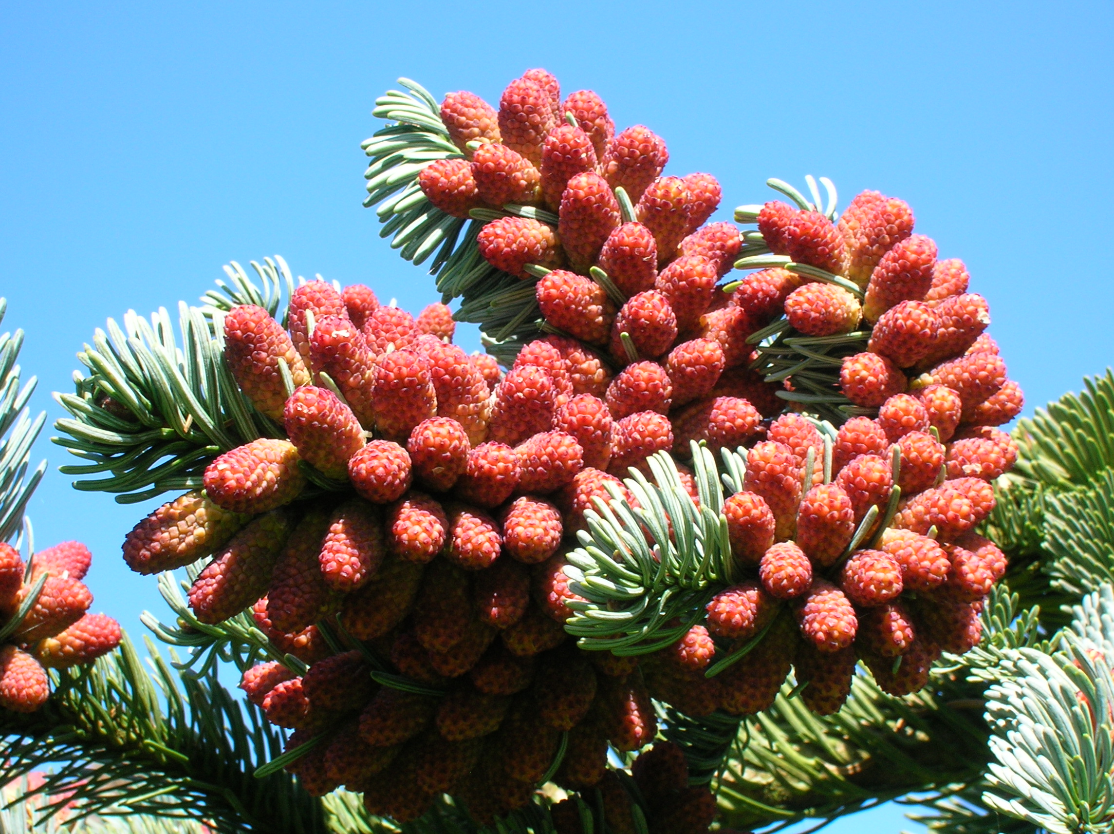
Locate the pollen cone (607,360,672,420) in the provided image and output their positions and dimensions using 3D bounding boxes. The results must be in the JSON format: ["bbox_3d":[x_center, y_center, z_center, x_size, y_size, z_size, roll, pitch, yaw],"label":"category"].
[{"bbox_3d":[0.013,-0.003,0.395,0.009,0.009,0.015,18,-39,0],"label":"pollen cone"}]

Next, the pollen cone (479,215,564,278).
[{"bbox_3d":[-0.006,-0.033,0.485,0.018,0.011,0.011,14,-6,-25],"label":"pollen cone"}]

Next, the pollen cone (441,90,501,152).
[{"bbox_3d":[-0.013,-0.047,0.410,0.015,0.009,0.009,52,0,-24],"label":"pollen cone"}]

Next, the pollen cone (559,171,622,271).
[{"bbox_3d":[0.005,-0.030,0.390,0.009,0.016,0.009,2,24,0],"label":"pollen cone"}]

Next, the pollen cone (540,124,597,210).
[{"bbox_3d":[0.002,-0.049,0.492,0.011,0.018,0.011,6,29,-3],"label":"pollen cone"}]

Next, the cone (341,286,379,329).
[{"bbox_3d":[-0.034,-0.018,0.435,0.007,0.011,0.007,0,24,0],"label":"cone"}]

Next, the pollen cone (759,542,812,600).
[{"bbox_3d":[0.037,0.025,0.406,0.009,0.009,0.016,-14,5,0],"label":"pollen cone"}]

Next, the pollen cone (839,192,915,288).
[{"bbox_3d":[0.061,-0.033,0.475,0.010,0.020,0.010,29,22,4],"label":"pollen cone"}]

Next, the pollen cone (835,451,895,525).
[{"bbox_3d":[0.056,0.013,0.457,0.010,0.010,0.016,24,-51,7],"label":"pollen cone"}]

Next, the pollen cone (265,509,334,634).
[{"bbox_3d":[-0.040,0.024,0.390,0.009,0.019,0.009,14,-14,0],"label":"pollen cone"}]

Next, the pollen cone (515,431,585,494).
[{"bbox_3d":[-0.001,0.008,0.447,0.010,0.010,0.016,-18,-1,-42],"label":"pollen cone"}]

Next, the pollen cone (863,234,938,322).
[{"bbox_3d":[0.054,-0.022,0.400,0.009,0.016,0.009,37,25,0],"label":"pollen cone"}]

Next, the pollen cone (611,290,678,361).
[{"bbox_3d":[0.013,-0.013,0.383,0.009,0.009,0.017,32,-25,0],"label":"pollen cone"}]

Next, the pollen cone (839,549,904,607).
[{"bbox_3d":[0.049,0.025,0.392,0.009,0.009,0.016,11,0,-9],"label":"pollen cone"}]

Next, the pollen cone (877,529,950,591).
[{"bbox_3d":[0.058,0.023,0.409,0.008,0.008,0.016,29,0,-37],"label":"pollen cone"}]

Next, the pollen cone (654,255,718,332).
[{"bbox_3d":[0.020,-0.019,0.395,0.009,0.009,0.015,25,-57,0],"label":"pollen cone"}]

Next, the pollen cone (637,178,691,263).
[{"bbox_3d":[0.021,-0.038,0.490,0.011,0.011,0.018,6,-58,-4],"label":"pollen cone"}]

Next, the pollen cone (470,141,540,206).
[{"bbox_3d":[-0.010,-0.045,0.468,0.017,0.010,0.010,28,5,-39],"label":"pollen cone"}]

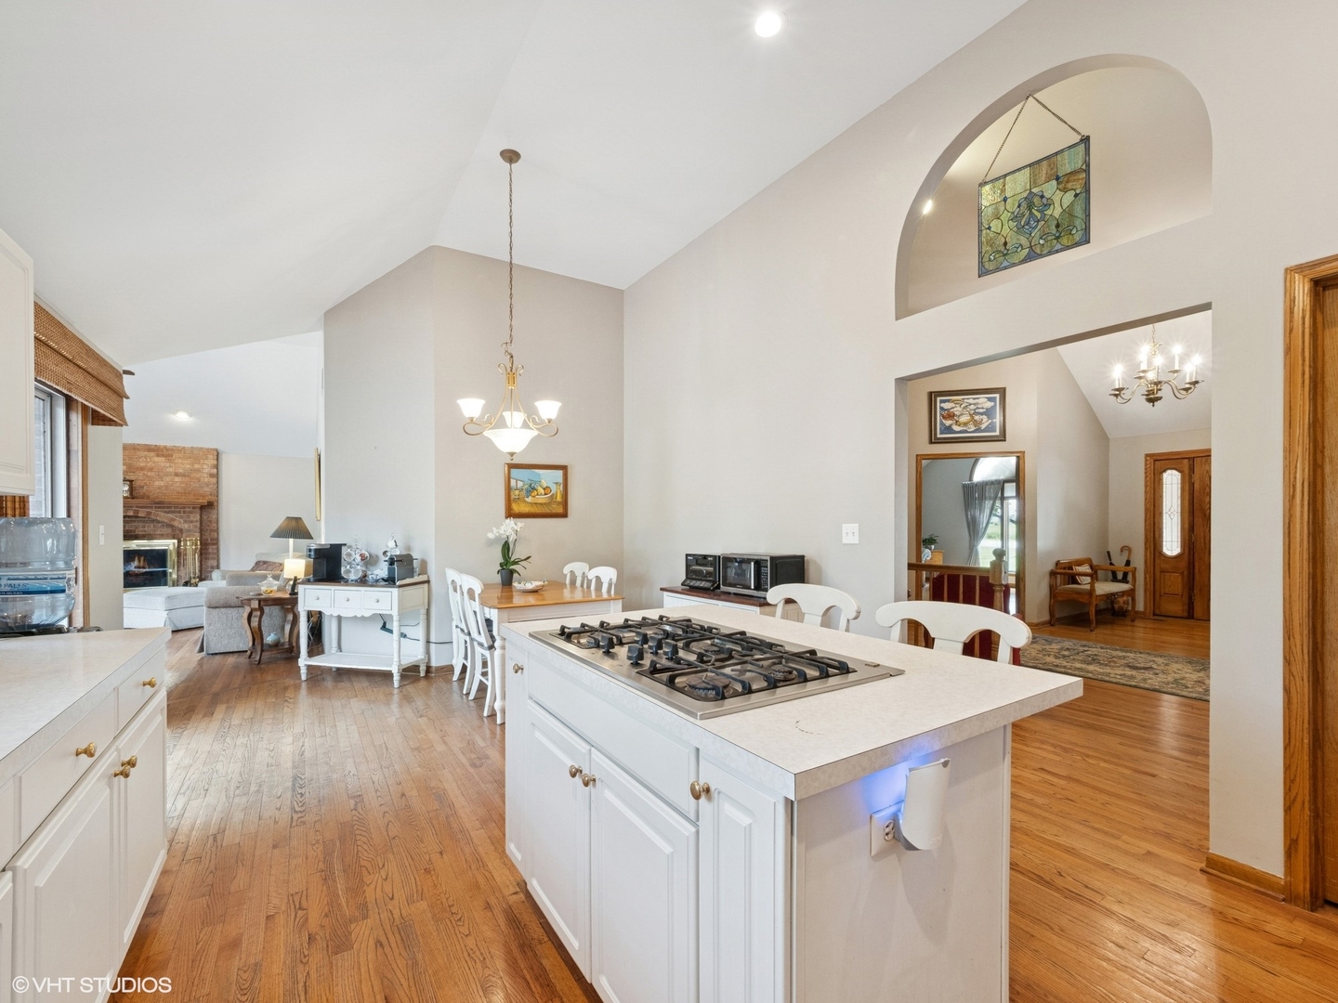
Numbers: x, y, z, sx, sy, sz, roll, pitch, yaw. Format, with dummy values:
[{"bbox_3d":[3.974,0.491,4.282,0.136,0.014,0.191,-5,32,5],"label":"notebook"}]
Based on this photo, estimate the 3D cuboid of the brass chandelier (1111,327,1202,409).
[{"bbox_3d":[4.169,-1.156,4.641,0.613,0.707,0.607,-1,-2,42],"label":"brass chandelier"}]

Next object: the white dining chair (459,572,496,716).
[{"bbox_3d":[-1.158,0.965,3.846,0.517,0.939,0.447,1,-1,-31],"label":"white dining chair"}]

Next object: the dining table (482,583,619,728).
[{"bbox_3d":[-1.109,1.076,4.211,0.930,0.747,1.430,1,-1,-31],"label":"dining table"}]

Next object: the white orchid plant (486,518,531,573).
[{"bbox_3d":[-1.361,0.411,4.574,0.362,0.525,0.269,0,-1,-17],"label":"white orchid plant"}]

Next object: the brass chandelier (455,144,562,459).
[{"bbox_3d":[-1.014,-1.268,3.464,0.629,1.970,0.601,0,-1,-16],"label":"brass chandelier"}]

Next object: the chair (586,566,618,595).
[{"bbox_3d":[-0.682,0.978,4.170,0.517,0.939,0.447,1,-1,-31],"label":"chair"}]

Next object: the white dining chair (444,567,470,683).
[{"bbox_3d":[-1.478,0.984,4.316,0.517,0.939,0.447,1,-1,-31],"label":"white dining chair"}]

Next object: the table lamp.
[{"bbox_3d":[-3.647,0.522,5.244,0.348,0.752,0.341,1,-1,-35],"label":"table lamp"}]

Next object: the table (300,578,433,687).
[{"bbox_3d":[-2.510,1.035,4.450,0.967,0.848,0.384,0,-1,13],"label":"table"}]

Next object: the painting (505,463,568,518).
[{"bbox_3d":[-1.201,-0.094,4.969,0.587,0.492,0.029,1,-1,-34],"label":"painting"}]

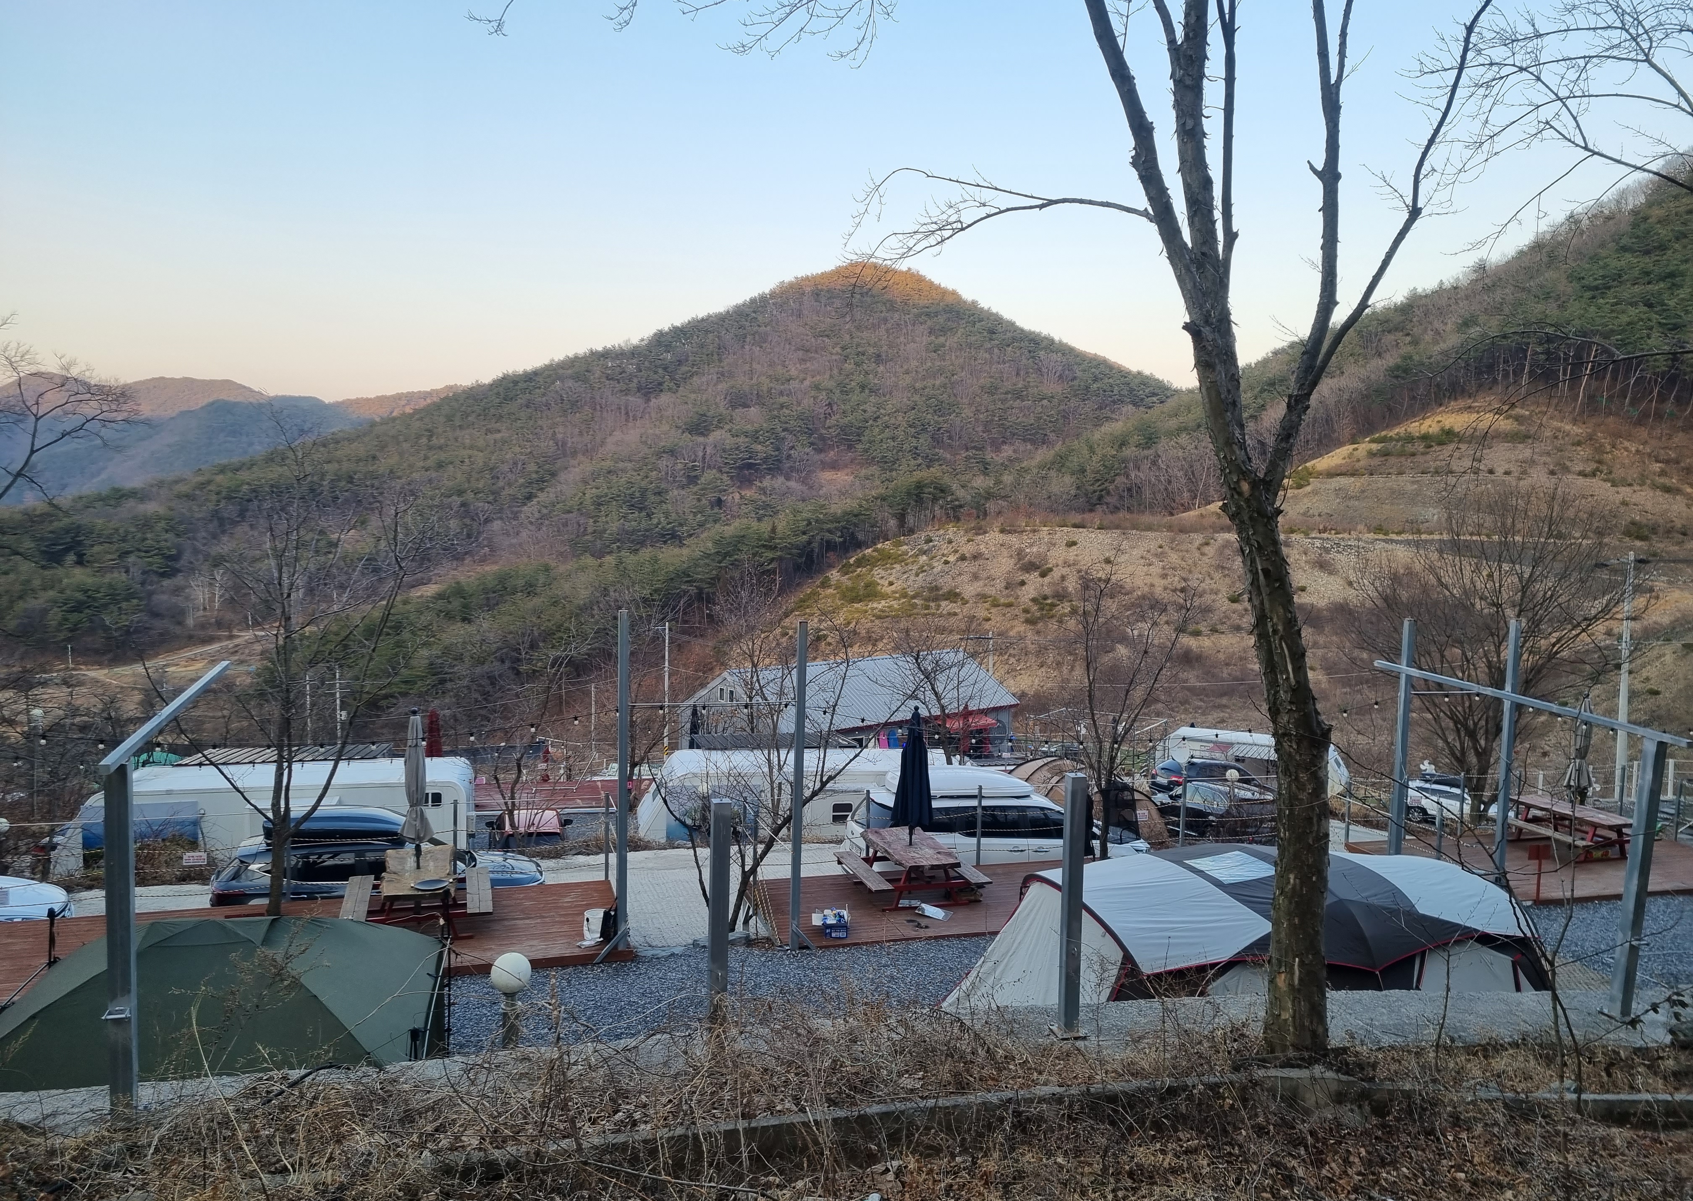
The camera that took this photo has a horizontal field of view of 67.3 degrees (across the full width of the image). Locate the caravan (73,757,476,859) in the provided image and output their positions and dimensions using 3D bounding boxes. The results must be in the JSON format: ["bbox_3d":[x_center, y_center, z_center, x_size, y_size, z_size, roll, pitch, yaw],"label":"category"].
[{"bbox_3d":[-11.266,4.584,25.461,7.200,2.550,2.300,0,5,-10],"label":"caravan"}]

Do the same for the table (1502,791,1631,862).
[{"bbox_3d":[12.861,4.097,22.716,1.800,0.730,1.840,-1,6,-25],"label":"table"}]

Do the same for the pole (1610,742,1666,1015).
[{"bbox_3d":[5.593,1.975,8.979,0.110,1.990,0.110,3,5,-18],"label":"pole"}]

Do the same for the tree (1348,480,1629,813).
[{"bbox_3d":[20.619,1.642,41.000,9.000,11.180,8.600,5,6,27],"label":"tree"}]

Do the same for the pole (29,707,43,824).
[{"bbox_3d":[-28.669,5.874,45.000,0.300,4.290,0.300,0,6,-18],"label":"pole"}]

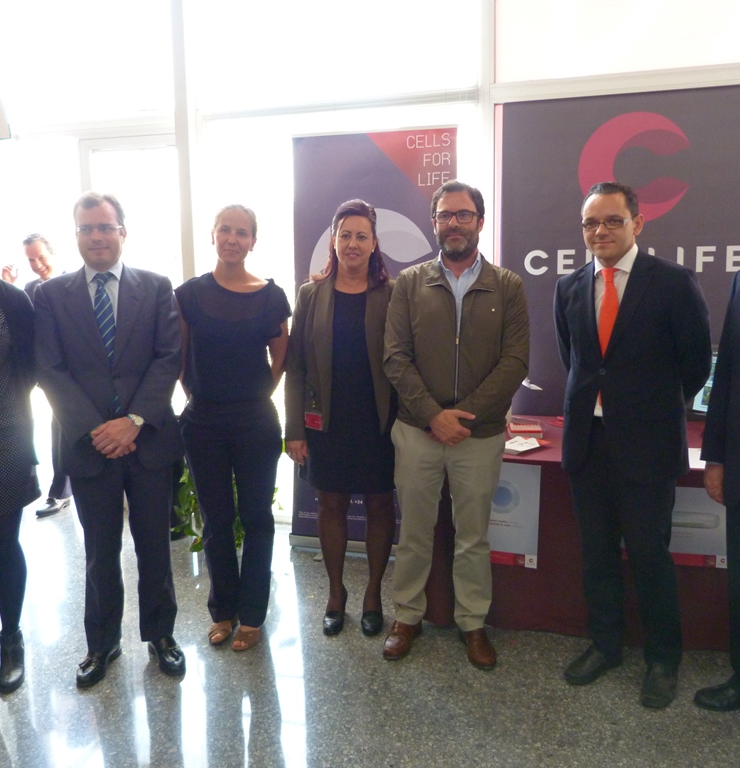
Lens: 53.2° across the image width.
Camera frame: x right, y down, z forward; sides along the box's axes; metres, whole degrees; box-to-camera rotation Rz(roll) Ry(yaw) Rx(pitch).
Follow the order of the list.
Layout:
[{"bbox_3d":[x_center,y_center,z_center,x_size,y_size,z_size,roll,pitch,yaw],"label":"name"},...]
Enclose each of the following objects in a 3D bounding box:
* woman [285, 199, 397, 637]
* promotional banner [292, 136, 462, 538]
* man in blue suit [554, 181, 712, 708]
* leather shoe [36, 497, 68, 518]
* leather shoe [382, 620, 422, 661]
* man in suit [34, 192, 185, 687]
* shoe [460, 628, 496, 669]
[{"bbox_3d":[-0.099,0.140,2.975,0.470,1.720,0.340,0,7,7],"label":"woman"},{"bbox_3d":[0.031,-0.176,3.771,0.853,2.149,0.160,1,7,16],"label":"promotional banner"},{"bbox_3d":[0.879,0.194,2.487,0.520,1.698,0.370,5,9,39],"label":"man in blue suit"},{"bbox_3d":[-2.013,0.772,4.751,0.100,0.100,0.290,2,8,21],"label":"leather shoe"},{"bbox_3d":[0.142,0.959,2.877,0.105,0.110,0.290,3,8,27],"label":"leather shoe"},{"bbox_3d":[-0.918,0.197,2.645,0.560,1.716,0.360,-3,7,-15],"label":"man in suit"},{"bbox_3d":[0.403,0.962,2.813,0.105,0.110,0.290,-2,7,-7],"label":"shoe"}]

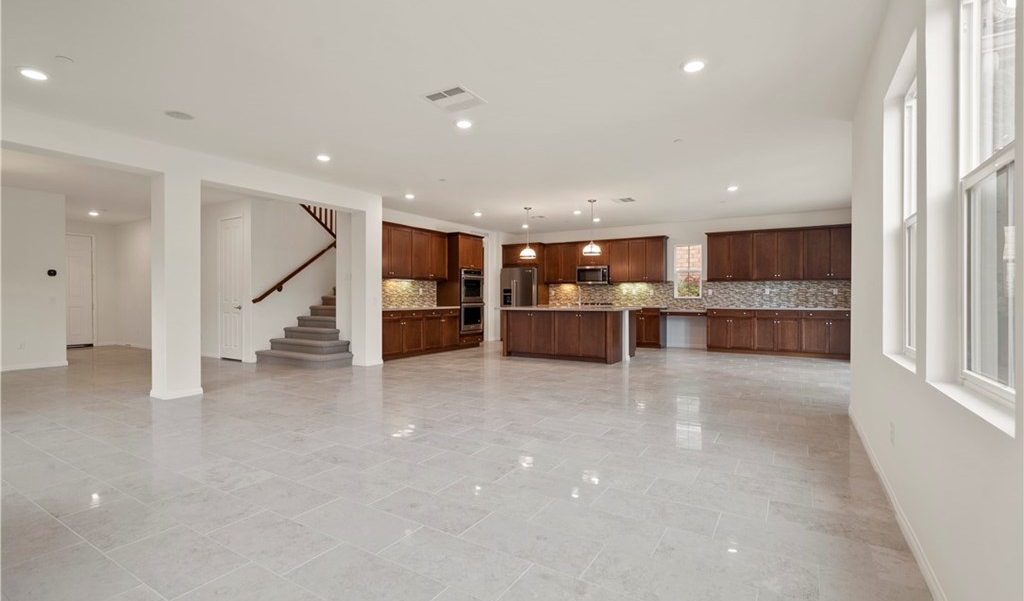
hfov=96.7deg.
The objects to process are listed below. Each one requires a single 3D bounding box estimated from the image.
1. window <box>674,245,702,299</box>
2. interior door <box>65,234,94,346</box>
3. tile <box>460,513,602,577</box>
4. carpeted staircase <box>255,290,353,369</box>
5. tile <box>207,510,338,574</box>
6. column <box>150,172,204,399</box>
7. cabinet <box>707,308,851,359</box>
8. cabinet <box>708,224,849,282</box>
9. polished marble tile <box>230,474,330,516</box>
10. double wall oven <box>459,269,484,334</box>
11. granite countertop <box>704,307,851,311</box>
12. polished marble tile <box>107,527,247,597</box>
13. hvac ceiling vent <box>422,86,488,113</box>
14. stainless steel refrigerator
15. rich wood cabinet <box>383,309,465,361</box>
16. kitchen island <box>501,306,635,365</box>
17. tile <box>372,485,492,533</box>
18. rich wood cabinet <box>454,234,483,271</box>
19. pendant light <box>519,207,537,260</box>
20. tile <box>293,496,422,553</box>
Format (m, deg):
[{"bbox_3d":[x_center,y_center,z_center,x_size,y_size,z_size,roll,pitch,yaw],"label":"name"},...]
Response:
[{"bbox_3d":[3.754,-0.612,9.681,0.547,1.139,0.099,0,0,32],"label":"window"},{"bbox_3d":[-9.708,-0.169,9.937,0.050,2.440,0.860,0,0,32],"label":"interior door"},{"bbox_3d":[0.081,1.088,2.047,0.600,0.012,0.293,0,0,32],"label":"tile"},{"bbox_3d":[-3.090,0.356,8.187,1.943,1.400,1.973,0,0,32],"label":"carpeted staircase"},{"bbox_3d":[-1.101,1.109,2.106,0.606,0.012,0.302,0,0,31],"label":"tile"},{"bbox_3d":[-3.824,-0.153,5.191,0.380,2.460,0.375,0,0,32],"label":"column"},{"bbox_3d":[5.072,0.602,8.684,2.380,0.880,0.610,0,0,31],"label":"cabinet"},{"bbox_3d":[5.197,-0.884,8.935,2.510,0.993,0.355,0,0,32],"label":"cabinet"},{"bbox_3d":[-1.287,1.107,2.570,0.606,0.012,0.302,0,0,31],"label":"polished marble tile"},{"bbox_3d":[-1.094,0.020,10.159,0.620,1.360,0.750,0,0,31],"label":"double wall oven"},{"bbox_3d":[4.959,0.153,8.494,2.397,0.040,0.641,0,0,32],"label":"granite countertop"},{"bbox_3d":[-1.413,1.094,1.924,0.601,0.012,0.298,0,0,32],"label":"polished marble tile"},{"bbox_3d":[-0.486,-1.702,3.877,0.434,0.025,0.409,0,0,32],"label":"hvac ceiling vent"},{"bbox_3d":[0.310,0.125,11.283,0.908,1.800,0.760,0,0,32],"label":"stainless steel refrigerator"},{"bbox_3d":[-1.921,0.608,8.752,0.612,0.880,2.229,0,0,32],"label":"rich wood cabinet"},{"bbox_3d":[1.095,0.598,8.504,2.300,0.914,1.250,0,0,32],"label":"kitchen island"},{"bbox_3d":[-0.433,1.105,2.397,0.606,0.012,0.302,0,0,31],"label":"tile"},{"bbox_3d":[-1.115,-1.012,9.838,0.630,0.743,0.880,0,0,32],"label":"rich wood cabinet"},{"bbox_3d":[0.297,-1.244,8.510,0.300,0.935,0.300,0,0,32],"label":"pendant light"},{"bbox_3d":[-0.768,1.107,2.252,0.606,0.012,0.302,0,0,31],"label":"tile"}]

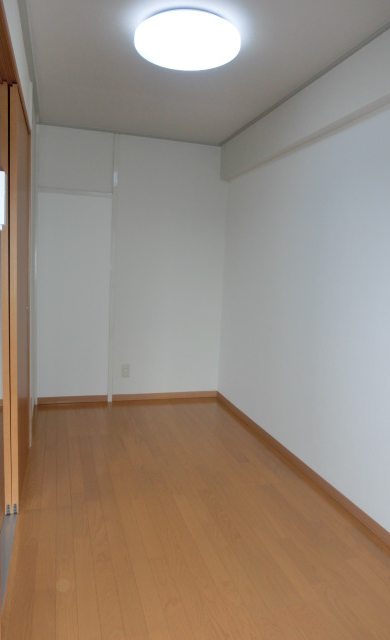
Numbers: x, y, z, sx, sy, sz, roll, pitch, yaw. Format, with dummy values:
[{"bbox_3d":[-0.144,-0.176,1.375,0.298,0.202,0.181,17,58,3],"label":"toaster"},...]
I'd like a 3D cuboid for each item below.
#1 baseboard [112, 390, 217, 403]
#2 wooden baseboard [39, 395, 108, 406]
[{"bbox_3d":[-0.271,0.739,4.281,1.040,0.062,0.014,0,7,-17],"label":"baseboard"},{"bbox_3d":[-1.101,0.734,4.026,0.618,0.062,0.014,0,7,-17],"label":"wooden baseboard"}]

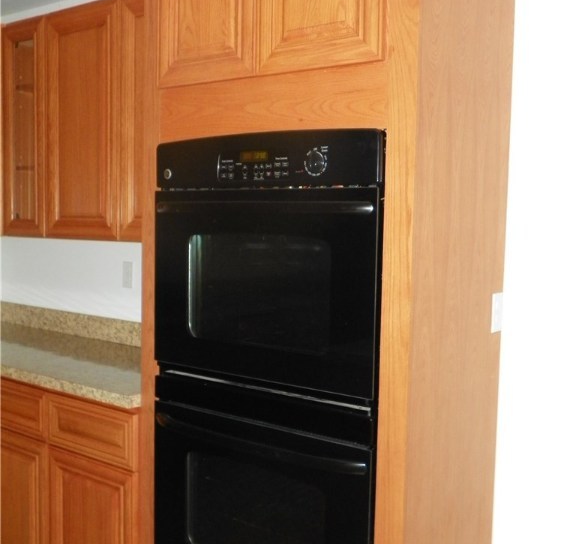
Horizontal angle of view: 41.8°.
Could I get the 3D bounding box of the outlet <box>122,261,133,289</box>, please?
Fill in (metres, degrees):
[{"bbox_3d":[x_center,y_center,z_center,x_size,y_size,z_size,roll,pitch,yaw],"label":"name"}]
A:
[{"bbox_3d":[-0.693,0.014,3.264,0.068,0.115,0.012,4,5,37],"label":"outlet"}]

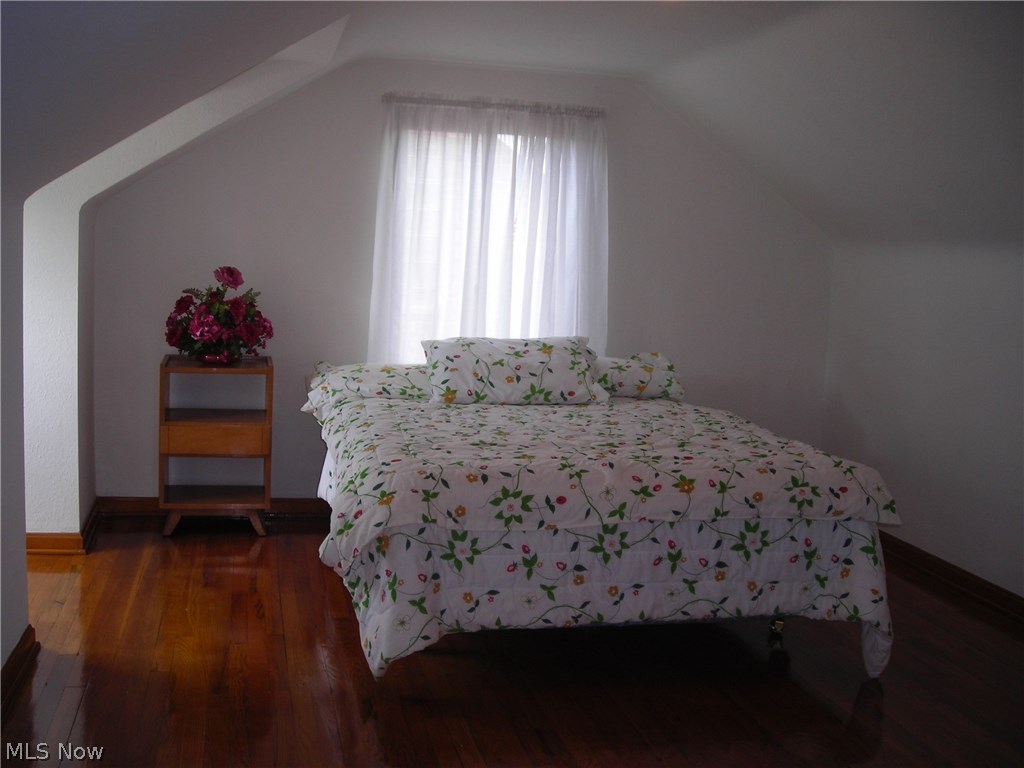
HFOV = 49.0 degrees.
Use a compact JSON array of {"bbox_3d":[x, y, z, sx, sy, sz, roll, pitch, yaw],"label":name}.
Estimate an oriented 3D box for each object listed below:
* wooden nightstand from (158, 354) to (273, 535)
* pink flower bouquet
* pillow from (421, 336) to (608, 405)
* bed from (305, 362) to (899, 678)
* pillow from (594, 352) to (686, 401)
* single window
[{"bbox_3d":[-1.283,0.264,4.933,0.457,0.749,0.305,1,7,-8],"label":"wooden nightstand"},{"bbox_3d":[-1.266,-0.289,4.866,0.429,0.415,0.346,1,7,-8],"label":"pink flower bouquet"},{"bbox_3d":[0.012,-0.049,4.692,0.710,0.140,0.400,1,45,-11],"label":"pillow"},{"bbox_3d":[0.151,0.419,4.240,1.696,0.723,1.958,1,7,-11],"label":"bed"},{"bbox_3d":[0.451,-0.045,5.050,0.634,0.169,0.435,1,7,-11],"label":"pillow"},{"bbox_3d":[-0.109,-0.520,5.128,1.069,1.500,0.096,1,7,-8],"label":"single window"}]

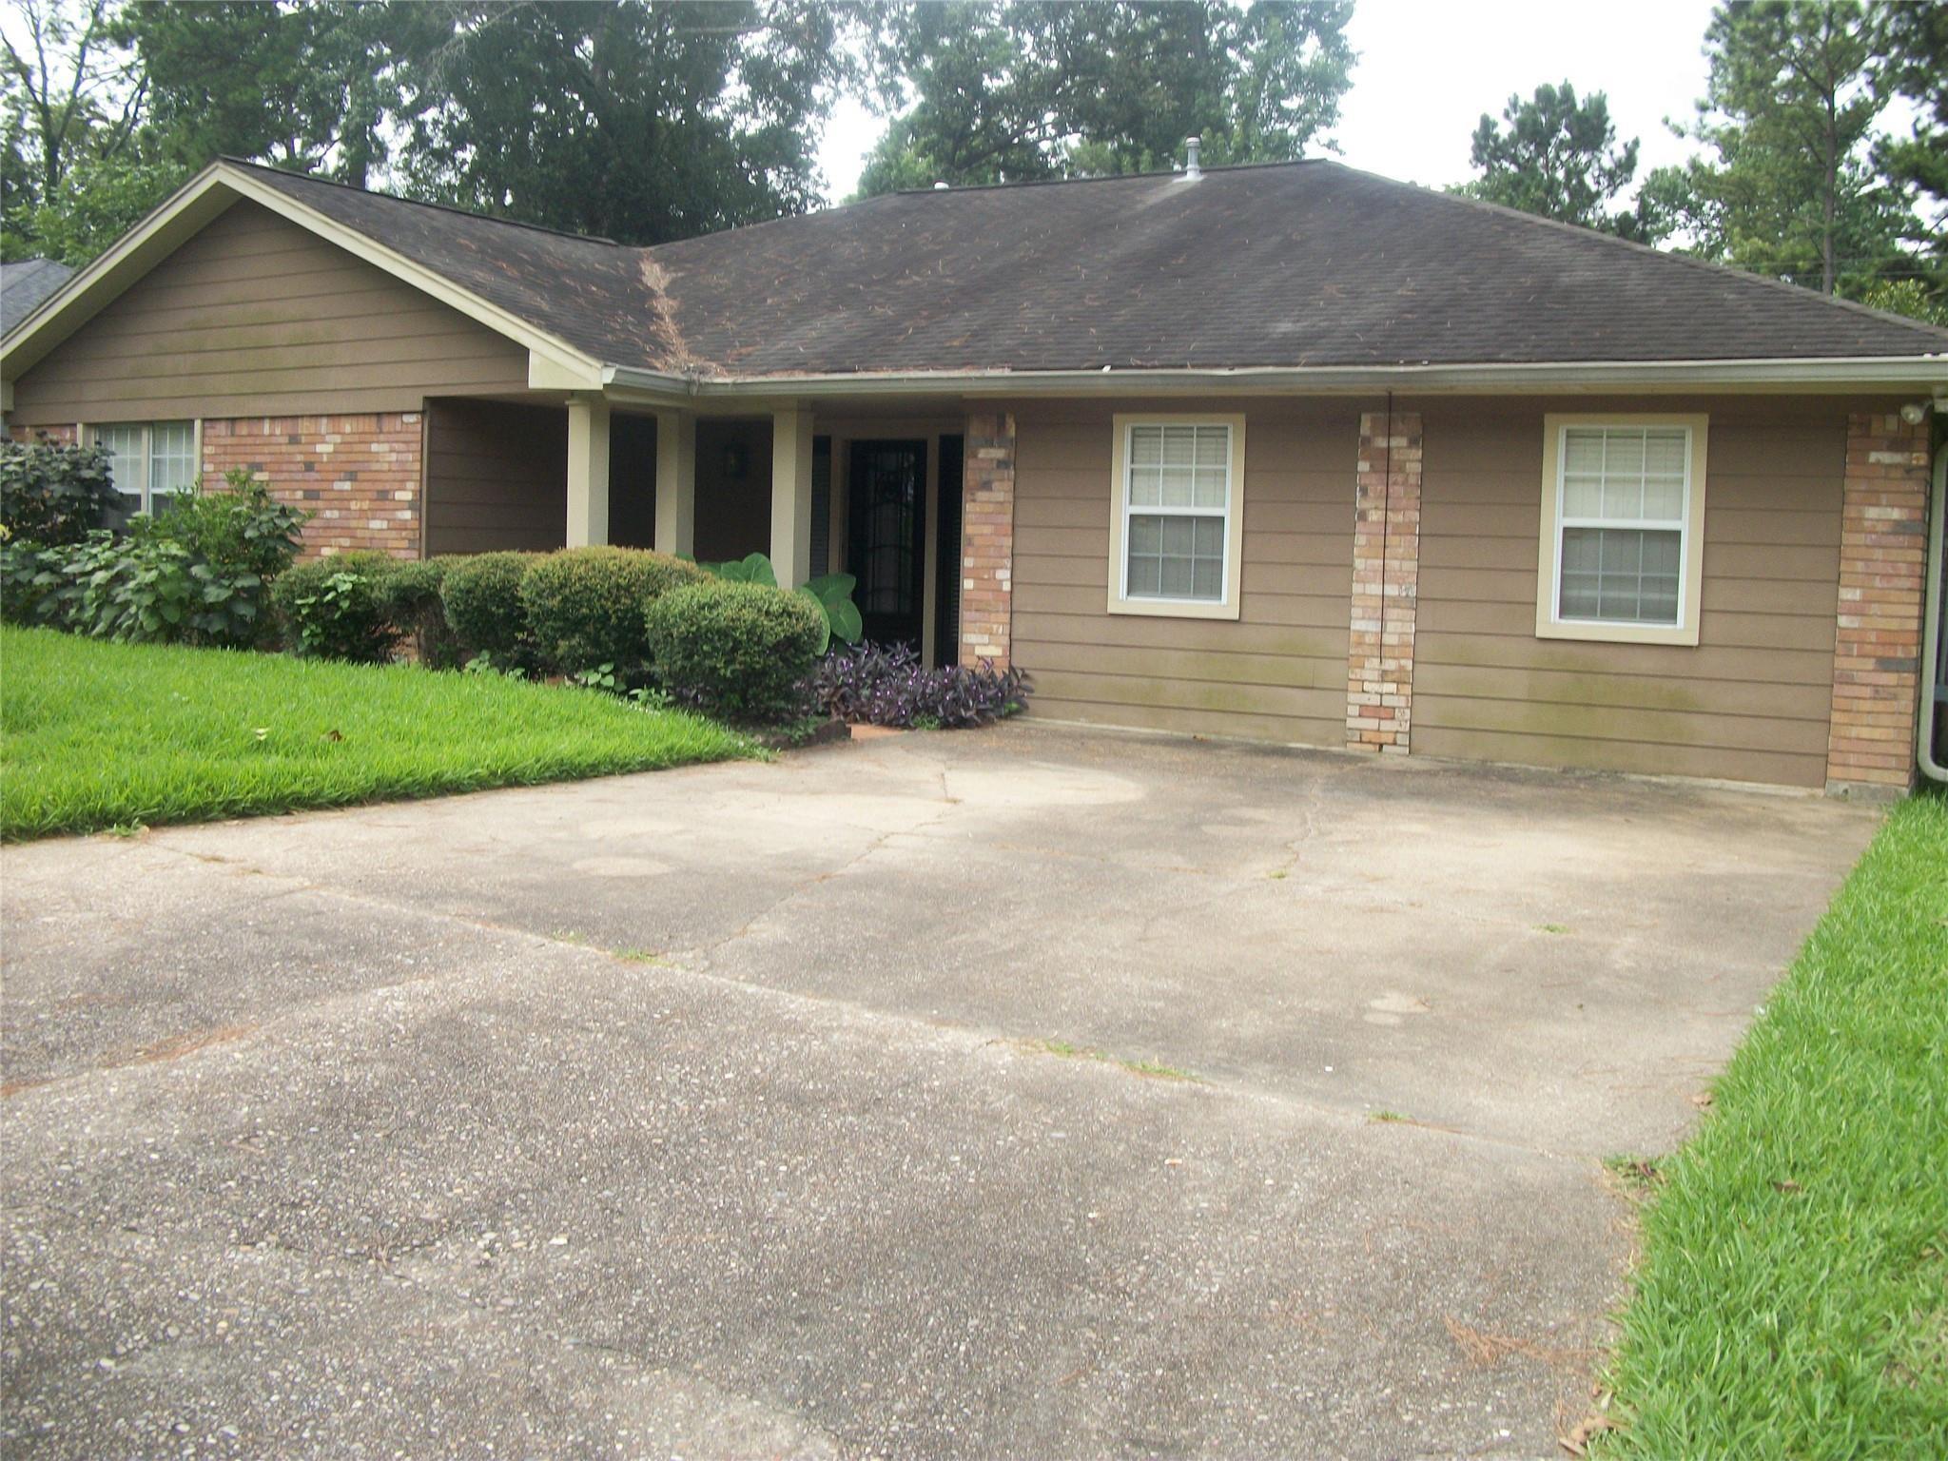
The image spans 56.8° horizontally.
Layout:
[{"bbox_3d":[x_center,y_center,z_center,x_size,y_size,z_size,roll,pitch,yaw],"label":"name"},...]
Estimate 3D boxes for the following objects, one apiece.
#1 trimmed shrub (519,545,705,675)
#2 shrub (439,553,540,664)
[{"bbox_3d":[-2.441,-0.783,12.211,1.220,0.940,1.120,2,6,0],"label":"trimmed shrub"},{"bbox_3d":[-3.386,-0.848,12.718,0.820,0.850,0.850,5,7,28],"label":"shrub"}]

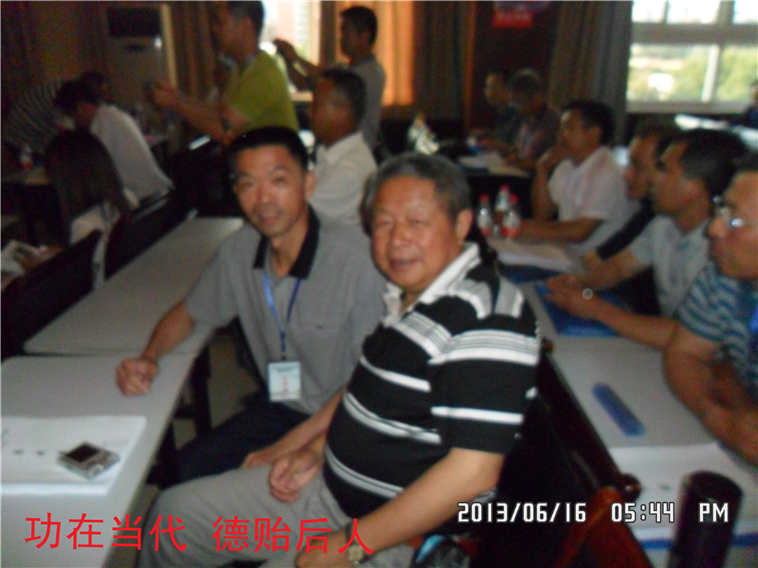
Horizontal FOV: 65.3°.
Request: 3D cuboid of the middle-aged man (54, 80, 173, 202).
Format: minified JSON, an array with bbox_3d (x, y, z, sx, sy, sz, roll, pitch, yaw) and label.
[{"bbox_3d":[-1.220,-0.299,2.876,0.780,1.250,0.520,0,22,0],"label":"middle-aged man"}]

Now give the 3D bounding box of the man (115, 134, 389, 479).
[{"bbox_3d":[-0.230,0.256,1.578,0.700,1.300,0.560,-21,30,-41],"label":"man"}]

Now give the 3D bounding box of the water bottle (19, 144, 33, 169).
[{"bbox_3d":[-2.371,-0.868,3.929,0.064,0.180,0.064,0,22,0],"label":"water bottle"}]

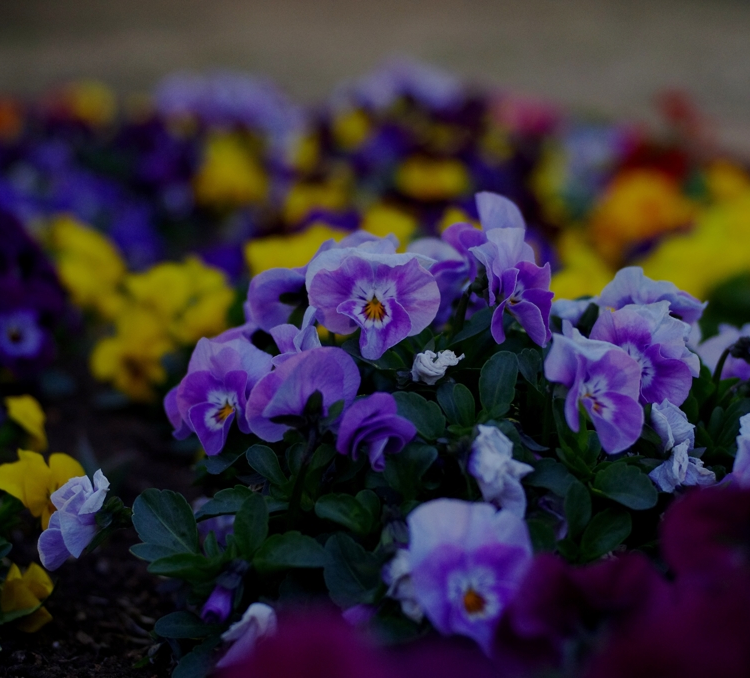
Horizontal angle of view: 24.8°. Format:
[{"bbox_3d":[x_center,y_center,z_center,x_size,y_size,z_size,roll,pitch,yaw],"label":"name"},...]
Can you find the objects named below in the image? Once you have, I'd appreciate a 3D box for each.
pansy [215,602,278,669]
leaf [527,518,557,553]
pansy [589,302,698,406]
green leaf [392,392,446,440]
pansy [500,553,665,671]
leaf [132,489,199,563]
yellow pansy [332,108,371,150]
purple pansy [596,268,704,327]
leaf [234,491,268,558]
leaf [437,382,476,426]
[{"bbox_3d":[-0.043,0.100,0.575,0.022,0.024,0.020,6,18,20],"label":"pansy"},{"bbox_3d":[0.053,0.065,0.555,0.013,0.013,0.009,0,15,0],"label":"leaf"},{"bbox_3d":[0.102,0.007,0.654,0.042,0.040,0.018,-2,17,-6],"label":"pansy"},{"bbox_3d":[0.015,0.028,0.620,0.020,0.018,0.010,0,17,0],"label":"green leaf"},{"bbox_3d":[0.062,0.082,0.510,0.051,0.038,0.026,0,17,0],"label":"pansy"},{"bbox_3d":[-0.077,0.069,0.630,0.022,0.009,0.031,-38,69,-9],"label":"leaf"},{"bbox_3d":[-0.018,-0.155,1.270,0.034,0.034,0.022,0,15,0],"label":"yellow pansy"},{"bbox_3d":[0.124,-0.017,0.765,0.050,0.032,0.030,-1,17,-3],"label":"purple pansy"},{"bbox_3d":[-0.042,0.063,0.575,0.012,0.022,0.007,9,3,0],"label":"leaf"},{"bbox_3d":[0.028,0.023,0.587,0.013,0.015,0.007,8,-6,6],"label":"leaf"}]

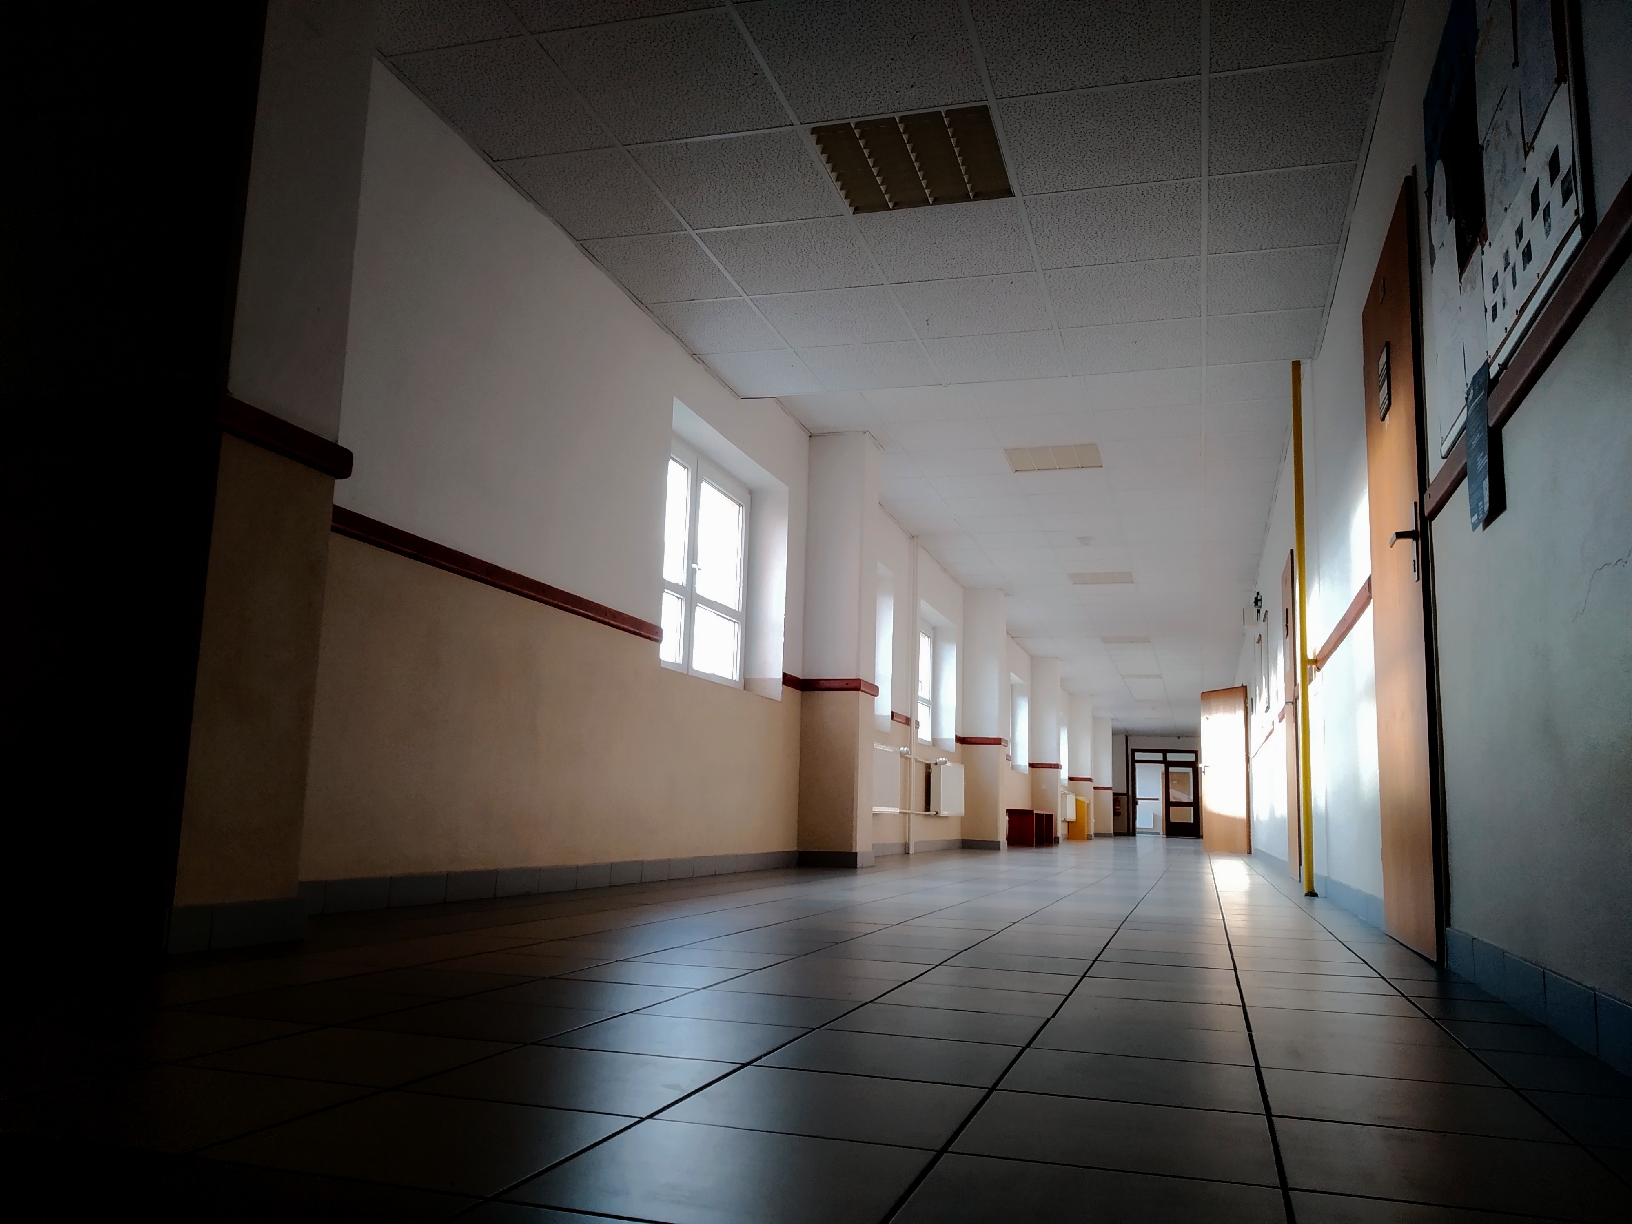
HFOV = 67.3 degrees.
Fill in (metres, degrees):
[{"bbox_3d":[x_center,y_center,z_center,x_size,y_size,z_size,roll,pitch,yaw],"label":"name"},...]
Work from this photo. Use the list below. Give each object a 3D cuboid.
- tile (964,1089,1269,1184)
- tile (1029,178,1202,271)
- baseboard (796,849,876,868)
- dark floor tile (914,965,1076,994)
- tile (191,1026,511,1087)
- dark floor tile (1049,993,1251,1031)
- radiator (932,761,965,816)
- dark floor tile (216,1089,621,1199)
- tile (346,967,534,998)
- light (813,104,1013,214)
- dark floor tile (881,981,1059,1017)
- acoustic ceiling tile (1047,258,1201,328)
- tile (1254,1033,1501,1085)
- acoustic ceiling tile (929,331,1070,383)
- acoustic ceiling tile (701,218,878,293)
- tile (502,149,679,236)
[{"bbox_3d":[0.300,0.523,1.218,0.293,0.010,0.285,-1,-10,17],"label":"tile"},{"bbox_3d":[1.104,-1.427,4.515,0.605,0.016,0.600,-1,-10,17],"label":"tile"},{"bbox_3d":[0.142,1.535,7.623,0.337,0.092,0.429,-1,-10,17],"label":"baseboard"},{"bbox_3d":[0.361,0.732,2.427,0.298,0.010,0.295,-1,-10,17],"label":"dark floor tile"},{"bbox_3d":[-0.558,0.544,1.498,0.298,0.010,0.295,-1,-10,17],"label":"tile"},{"bbox_3d":[0.562,0.675,2.057,0.298,0.010,0.293,-1,-10,17],"label":"dark floor tile"},{"bbox_3d":[1.354,1.831,12.536,0.100,0.520,1.250,-1,-10,17],"label":"radiator"},{"bbox_3d":[-0.355,0.494,1.143,0.298,0.010,0.293,-1,-10,17],"label":"dark floor tile"},{"bbox_3d":[-0.678,0.650,2.139,0.298,0.010,0.293,-1,-10,17],"label":"tile"},{"bbox_3d":[0.323,-1.500,4.009,0.600,0.080,0.600,-1,-10,17],"label":"light"},{"bbox_3d":[0.273,0.681,2.145,0.298,0.010,0.293,-1,-10,17],"label":"dark floor tile"},{"bbox_3d":[1.251,-1.290,4.964,0.600,0.018,0.600,-1,-10,17],"label":"acoustic ceiling tile"},{"bbox_3d":[0.764,0.623,1.697,0.298,0.010,0.295,-1,-10,17],"label":"tile"},{"bbox_3d":[0.889,-1.239,5.964,0.620,0.016,0.612,-1,-10,17],"label":"acoustic ceiling tile"},{"bbox_3d":[-0.078,-1.367,4.751,0.600,0.018,0.600,-1,-10,17],"label":"acoustic ceiling tile"},{"bbox_3d":[-0.774,-1.481,4.360,0.456,0.017,0.580,-1,-11,17],"label":"tile"}]

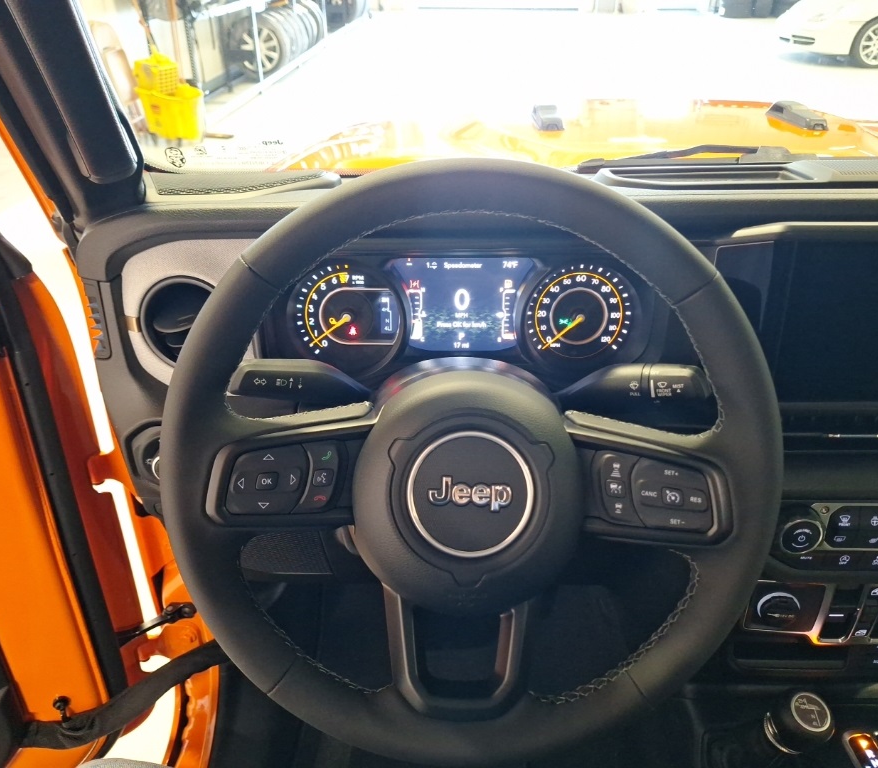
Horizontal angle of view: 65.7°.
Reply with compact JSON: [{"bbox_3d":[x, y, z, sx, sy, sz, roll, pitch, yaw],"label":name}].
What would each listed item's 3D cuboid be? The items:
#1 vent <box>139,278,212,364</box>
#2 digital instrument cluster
[{"bbox_3d":[-0.222,-0.056,0.612,0.086,0.086,0.035,1,15,2],"label":"vent"},{"bbox_3d":[0.023,-0.064,0.622,0.333,0.118,0.045,0,14,0],"label":"digital instrument cluster"}]

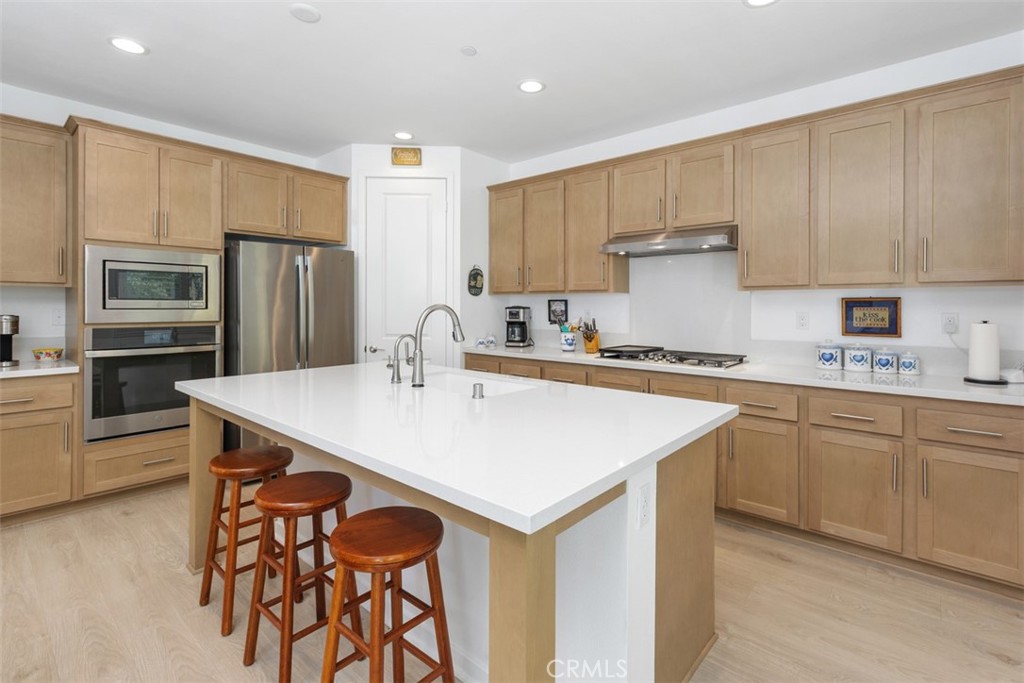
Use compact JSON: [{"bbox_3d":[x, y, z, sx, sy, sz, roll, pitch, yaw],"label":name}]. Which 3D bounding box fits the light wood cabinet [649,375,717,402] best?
[{"bbox_3d":[1.246,0.594,3.080,0.452,0.780,0.580,2,3,40],"label":"light wood cabinet"}]

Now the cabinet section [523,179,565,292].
[{"bbox_3d":[0.285,-0.886,3.886,0.390,0.913,0.028,2,3,40],"label":"cabinet section"}]

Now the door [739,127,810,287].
[{"bbox_3d":[1.702,-0.839,2.945,0.386,0.970,0.030,3,4,41],"label":"door"}]

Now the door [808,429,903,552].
[{"bbox_3d":[1.728,0.739,2.302,0.376,0.536,0.028,2,3,40],"label":"door"}]

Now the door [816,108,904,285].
[{"bbox_3d":[1.906,-0.769,2.499,0.374,0.909,0.023,2,4,40],"label":"door"}]

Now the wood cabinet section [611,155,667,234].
[{"bbox_3d":[0.932,-1.052,3.338,0.396,0.491,0.028,2,3,40],"label":"wood cabinet section"}]

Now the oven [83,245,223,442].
[{"bbox_3d":[-2.652,-0.014,3.352,0.605,1.272,0.760,3,4,42],"label":"oven"}]

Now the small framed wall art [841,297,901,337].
[{"bbox_3d":[2.267,-0.151,2.876,0.293,0.243,0.022,3,4,41],"label":"small framed wall art"}]

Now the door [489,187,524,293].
[{"bbox_3d":[-0.043,-0.960,4.404,0.417,0.974,0.030,3,4,41],"label":"door"}]

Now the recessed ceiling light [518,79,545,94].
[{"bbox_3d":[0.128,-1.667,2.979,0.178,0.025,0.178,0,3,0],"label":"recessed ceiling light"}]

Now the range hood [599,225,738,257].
[{"bbox_3d":[1.143,-0.705,3.255,0.915,0.131,0.508,2,4,40],"label":"range hood"}]

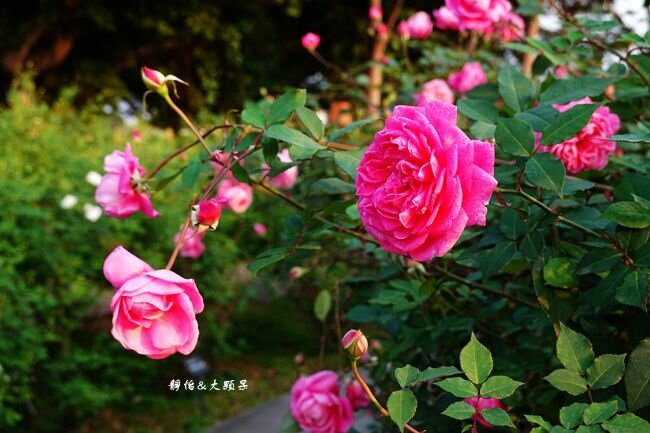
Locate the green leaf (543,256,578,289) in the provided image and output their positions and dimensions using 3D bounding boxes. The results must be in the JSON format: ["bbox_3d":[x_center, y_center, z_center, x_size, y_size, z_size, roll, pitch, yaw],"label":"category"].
[{"bbox_3d":[0.201,0.048,0.750,0.028,0.026,0.009,10,-11,4],"label":"green leaf"}]

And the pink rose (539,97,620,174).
[{"bbox_3d":[0.230,-0.073,0.800,0.074,0.070,0.055,2,7,17],"label":"pink rose"}]

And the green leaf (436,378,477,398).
[{"bbox_3d":[0.097,0.126,0.650,0.034,0.008,0.017,16,33,25],"label":"green leaf"}]

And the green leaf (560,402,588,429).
[{"bbox_3d":[0.240,0.189,0.840,0.020,0.032,0.007,40,-18,16],"label":"green leaf"}]

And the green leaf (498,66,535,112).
[{"bbox_3d":[0.160,-0.107,0.740,0.029,0.039,0.009,-13,-6,-5],"label":"green leaf"}]

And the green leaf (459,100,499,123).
[{"bbox_3d":[0.165,-0.114,0.950,0.051,0.026,0.011,33,-21,23],"label":"green leaf"}]

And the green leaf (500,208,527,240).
[{"bbox_3d":[0.167,0.007,0.780,0.023,0.032,0.008,5,-26,2],"label":"green leaf"}]

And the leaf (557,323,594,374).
[{"bbox_3d":[0.228,0.122,0.820,0.032,0.051,0.011,-19,-18,0],"label":"leaf"}]

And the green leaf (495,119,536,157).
[{"bbox_3d":[0.141,-0.059,0.660,0.027,0.036,0.008,-43,6,-15],"label":"green leaf"}]

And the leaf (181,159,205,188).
[{"bbox_3d":[-0.149,-0.049,1.000,0.019,0.038,0.008,31,-6,25],"label":"leaf"}]

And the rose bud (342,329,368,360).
[{"bbox_3d":[0.023,0.096,0.660,0.019,0.023,0.019,1,3,0],"label":"rose bud"}]

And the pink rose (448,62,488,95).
[{"bbox_3d":[0.195,-0.187,1.200,0.054,0.043,0.046,1,4,19],"label":"pink rose"}]

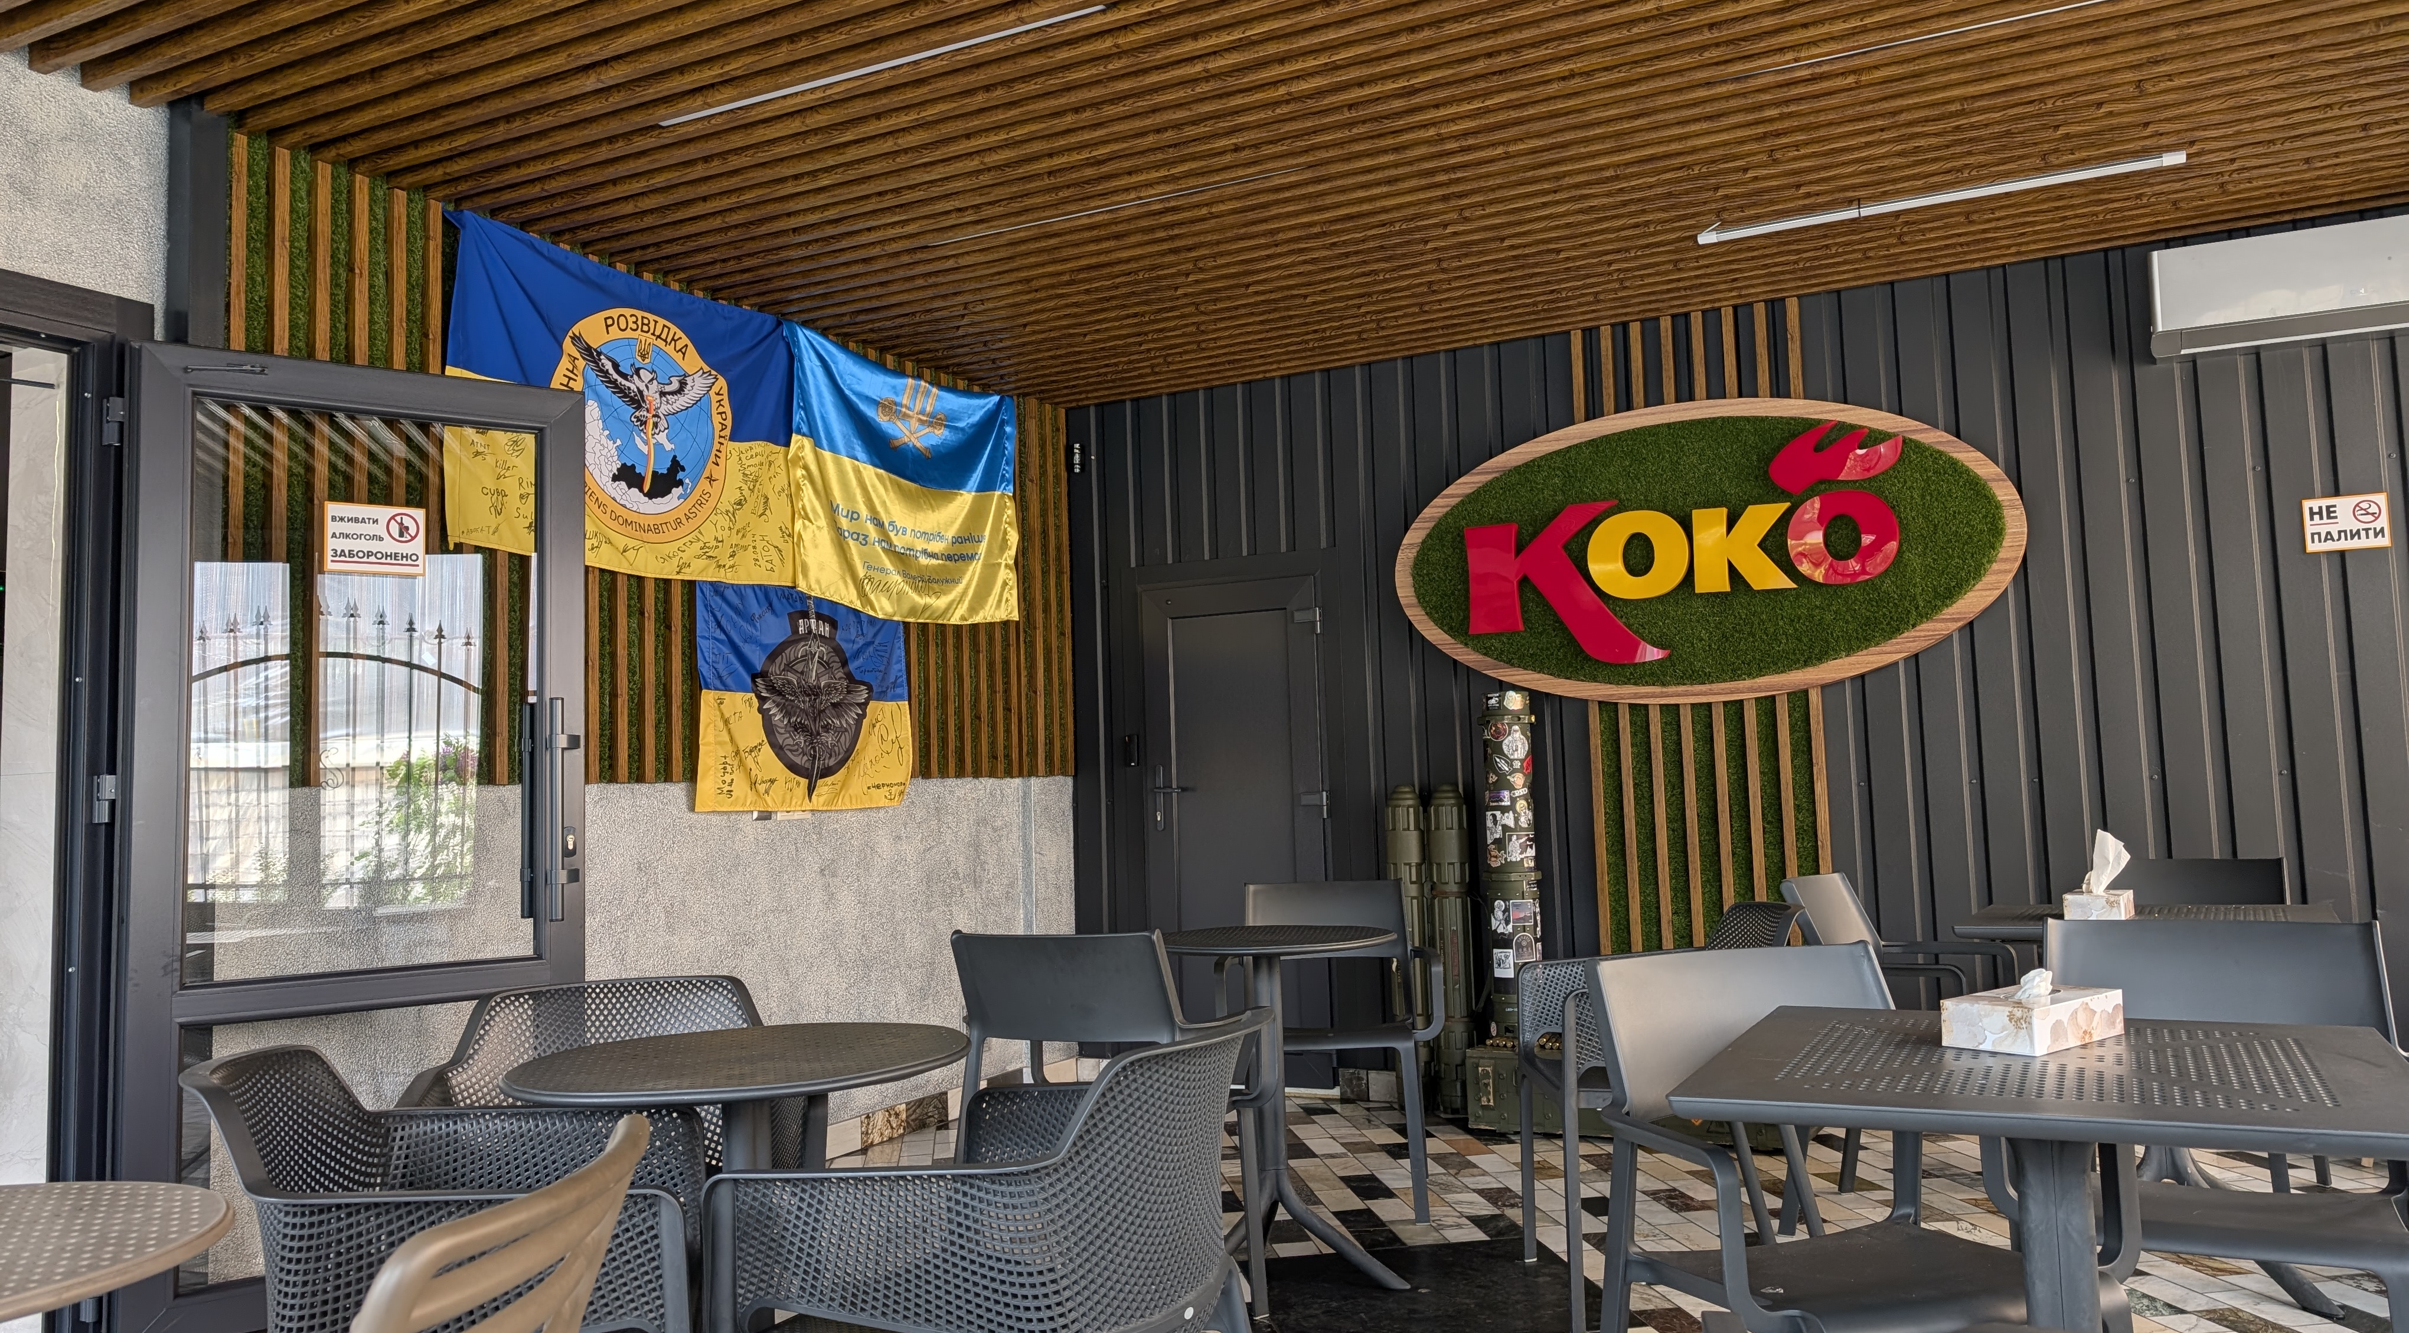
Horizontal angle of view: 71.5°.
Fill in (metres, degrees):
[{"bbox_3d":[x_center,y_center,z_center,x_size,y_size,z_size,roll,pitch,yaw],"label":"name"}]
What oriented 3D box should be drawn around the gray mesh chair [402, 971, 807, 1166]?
[{"bbox_3d":[-0.887,0.898,2.578,0.600,0.800,0.590,-1,-5,-15],"label":"gray mesh chair"}]

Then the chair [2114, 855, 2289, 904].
[{"bbox_3d":[2.501,0.923,4.311,0.580,0.820,0.530,-5,-6,37],"label":"chair"}]

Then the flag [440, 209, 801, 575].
[{"bbox_3d":[-1.578,-0.690,4.673,0.050,0.844,1.216,-4,-5,29],"label":"flag"}]

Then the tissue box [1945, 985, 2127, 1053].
[{"bbox_3d":[0.993,0.419,2.003,0.223,0.058,0.119,2,-6,-38],"label":"tissue box"}]

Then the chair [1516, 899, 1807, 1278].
[{"bbox_3d":[1.000,0.920,3.565,0.590,0.800,0.600,-2,-5,2],"label":"chair"}]

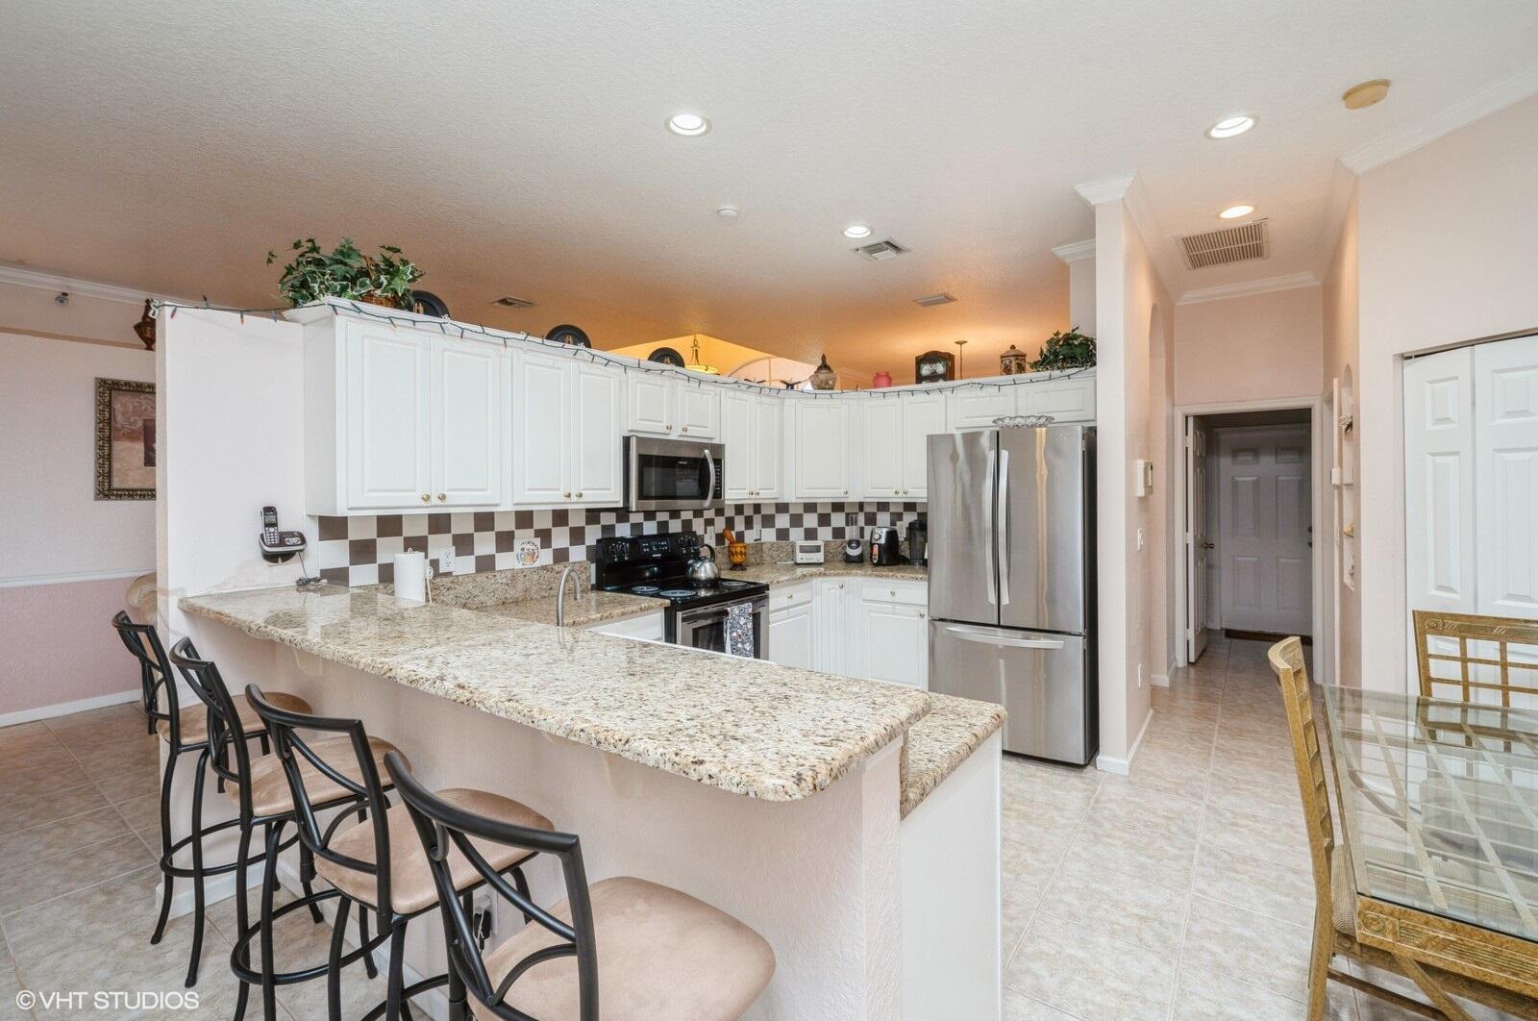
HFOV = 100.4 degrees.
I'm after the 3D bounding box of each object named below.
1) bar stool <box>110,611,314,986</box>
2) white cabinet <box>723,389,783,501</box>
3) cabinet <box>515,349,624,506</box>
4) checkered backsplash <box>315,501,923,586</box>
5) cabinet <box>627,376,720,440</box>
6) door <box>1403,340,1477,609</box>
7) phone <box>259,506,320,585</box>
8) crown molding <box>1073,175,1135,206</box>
[{"bbox_3d":[-1.792,0.867,2.095,0.440,1.100,0.490,0,1,37],"label":"bar stool"},{"bbox_3d":[-0.236,-0.423,4.395,0.320,0.749,0.705,0,1,36],"label":"white cabinet"},{"bbox_3d":[-1.093,-0.378,3.213,0.320,0.750,0.670,0,1,36],"label":"cabinet"},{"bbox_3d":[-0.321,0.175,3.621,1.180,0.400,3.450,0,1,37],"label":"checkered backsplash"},{"bbox_3d":[-0.661,-0.595,3.812,0.330,0.370,0.762,1,2,38],"label":"cabinet"},{"bbox_3d":[2.868,0.333,2.735,0.035,2.015,0.290,-1,2,-1],"label":"door"},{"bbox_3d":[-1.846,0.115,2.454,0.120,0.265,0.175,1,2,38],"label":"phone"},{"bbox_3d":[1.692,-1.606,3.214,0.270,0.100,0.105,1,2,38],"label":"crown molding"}]

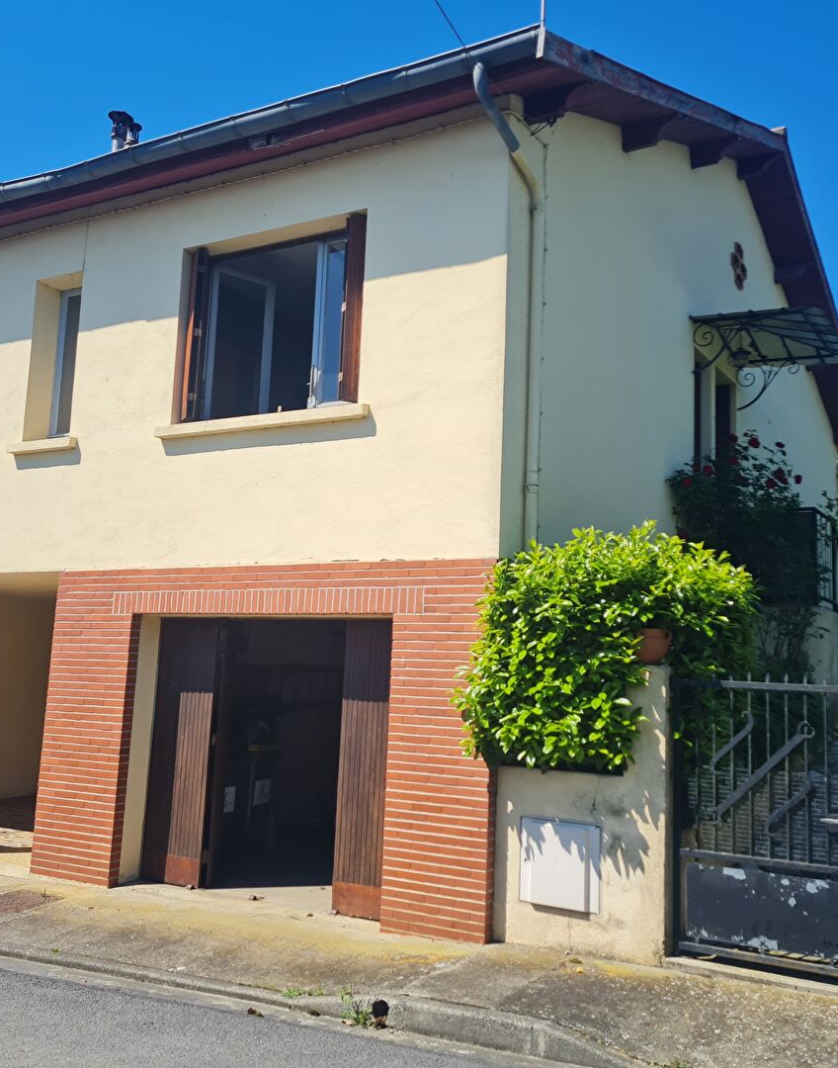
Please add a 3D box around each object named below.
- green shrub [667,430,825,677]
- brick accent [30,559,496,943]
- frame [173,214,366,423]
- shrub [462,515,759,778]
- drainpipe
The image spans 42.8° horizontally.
[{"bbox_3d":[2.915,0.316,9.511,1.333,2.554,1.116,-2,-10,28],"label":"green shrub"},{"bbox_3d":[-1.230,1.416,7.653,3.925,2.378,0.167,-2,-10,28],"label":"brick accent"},{"bbox_3d":[-1.092,-1.591,8.220,1.724,1.426,0.310,-2,-10,28],"label":"frame"},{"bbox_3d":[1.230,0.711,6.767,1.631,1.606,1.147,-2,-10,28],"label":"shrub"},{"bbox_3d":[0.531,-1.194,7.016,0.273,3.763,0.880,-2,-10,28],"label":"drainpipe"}]

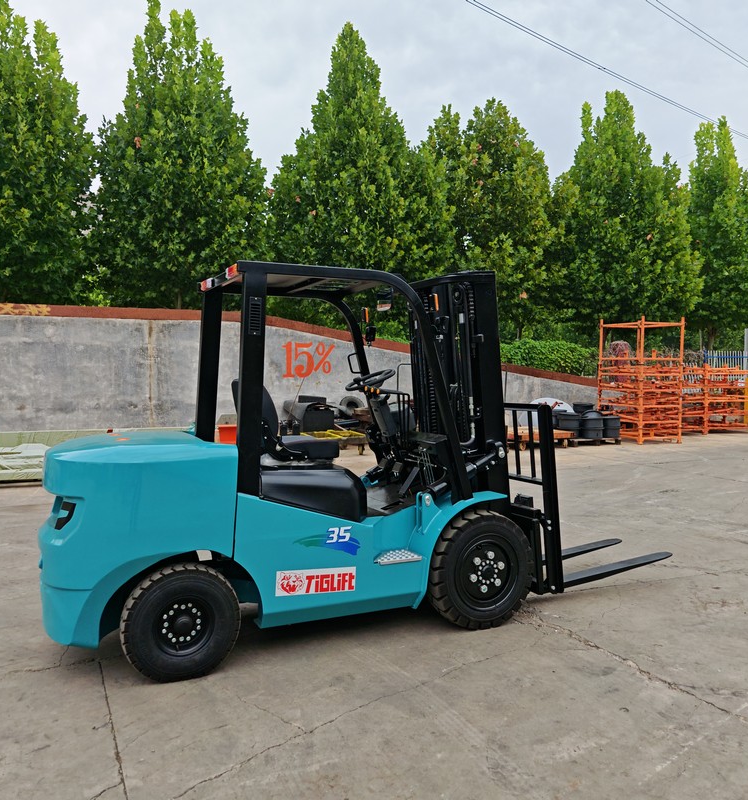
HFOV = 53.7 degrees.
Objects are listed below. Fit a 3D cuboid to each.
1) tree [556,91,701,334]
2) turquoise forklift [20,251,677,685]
[{"bbox_3d":[8.075,-4.810,23.547,4.500,9.852,4.500,0,4,0],"label":"tree"},{"bbox_3d":[0.128,0.280,4.709,4.149,2.093,1.230,-2,4,-25],"label":"turquoise forklift"}]

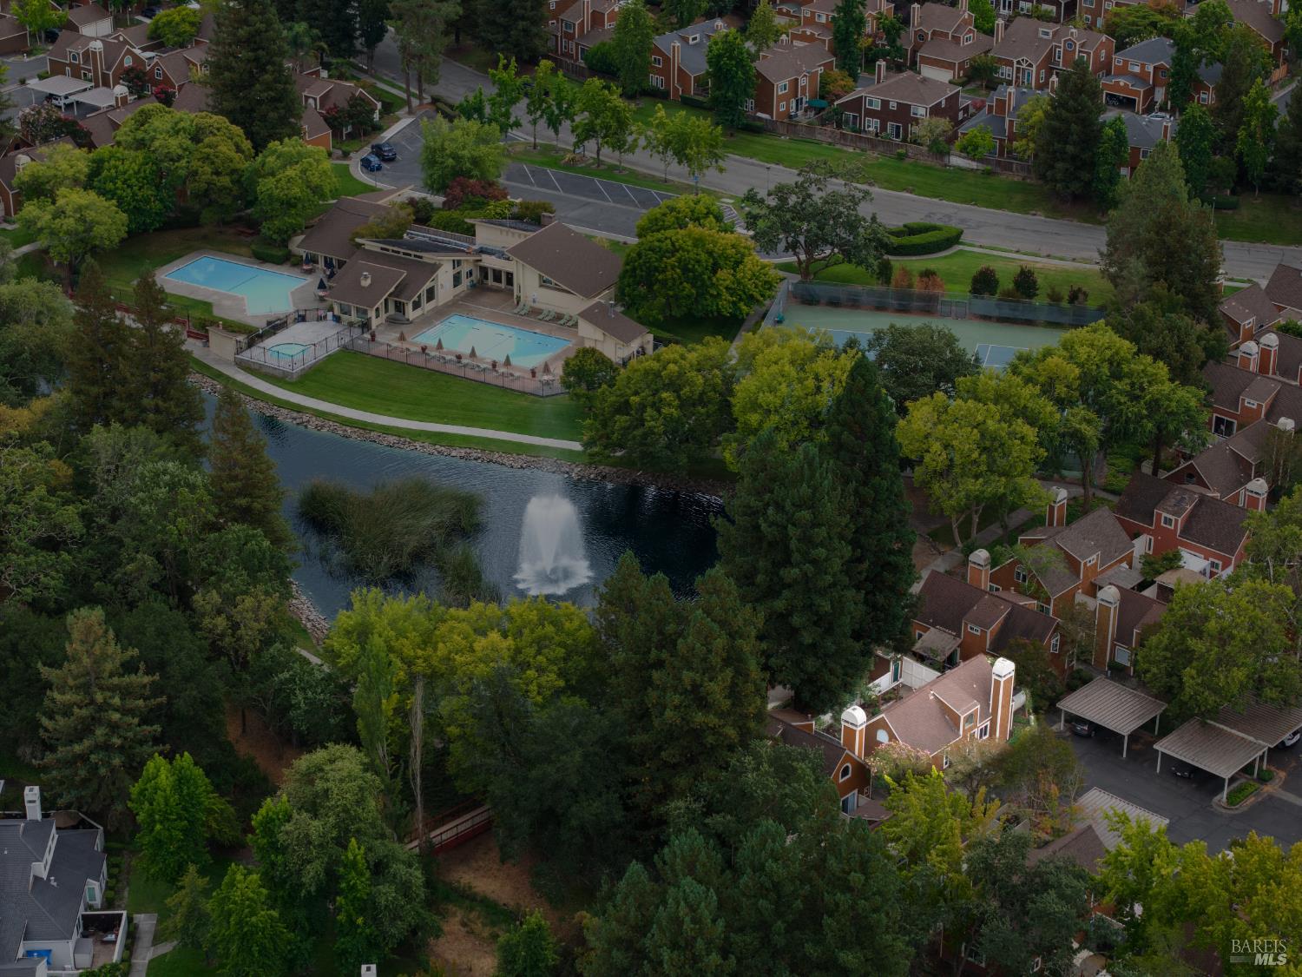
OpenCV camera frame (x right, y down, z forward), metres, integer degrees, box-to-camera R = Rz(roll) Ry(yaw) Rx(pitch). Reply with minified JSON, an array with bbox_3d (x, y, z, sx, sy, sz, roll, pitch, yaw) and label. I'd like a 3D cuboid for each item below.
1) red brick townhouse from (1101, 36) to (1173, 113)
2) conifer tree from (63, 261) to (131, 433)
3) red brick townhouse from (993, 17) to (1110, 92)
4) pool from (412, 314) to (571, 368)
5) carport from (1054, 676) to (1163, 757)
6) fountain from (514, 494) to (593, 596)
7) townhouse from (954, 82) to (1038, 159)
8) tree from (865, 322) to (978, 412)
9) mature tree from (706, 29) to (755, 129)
[{"bbox_3d":[68.351,-56.238,356.136,12.200,8.600,9.600,-22,34,-38],"label":"red brick townhouse"},{"bbox_3d":[-53.362,-12.477,253.598,7.400,20.400,7.400,-6,27,-12],"label":"conifer tree"},{"bbox_3d":[56.360,-61.100,369.020,14.100,7.800,11.900,24,35,39],"label":"red brick townhouse"},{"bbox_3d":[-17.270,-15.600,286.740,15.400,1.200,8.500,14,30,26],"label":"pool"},{"bbox_3d":[37.222,18.355,212.558,6.460,2.400,6.160,23,34,37],"label":"carport"},{"bbox_3d":[-9.020,4.730,237.830,7.200,7.500,7.200,0,26,0],"label":"fountain"},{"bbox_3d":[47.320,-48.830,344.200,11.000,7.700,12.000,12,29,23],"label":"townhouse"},{"bbox_3d":[25.955,-8.669,255.231,11.200,14.300,11.000,0,26,0],"label":"tree"},{"bbox_3d":[10.505,-53.199,345.923,6.300,14.400,6.300,0,26,0],"label":"mature tree"}]

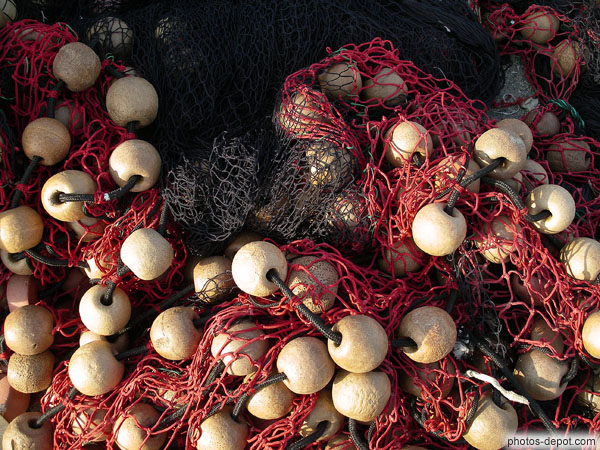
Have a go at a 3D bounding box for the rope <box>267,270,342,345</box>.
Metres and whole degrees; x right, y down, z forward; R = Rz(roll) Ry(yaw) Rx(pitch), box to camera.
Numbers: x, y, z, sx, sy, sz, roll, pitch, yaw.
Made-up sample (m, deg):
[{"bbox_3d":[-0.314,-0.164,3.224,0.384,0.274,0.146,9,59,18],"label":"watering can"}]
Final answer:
[{"bbox_3d":[0.004,0.146,1.138,0.021,0.017,0.187,-32,60,-30],"label":"rope"}]

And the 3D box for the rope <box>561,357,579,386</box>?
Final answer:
[{"bbox_3d":[0.504,0.274,1.200,0.026,0.026,0.068,13,54,10],"label":"rope"}]

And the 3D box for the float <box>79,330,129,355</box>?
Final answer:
[{"bbox_3d":[-0.433,0.265,1.420,0.110,0.105,0.110,0,45,0],"label":"float"}]

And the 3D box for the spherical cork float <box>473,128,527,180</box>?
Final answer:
[{"bbox_3d":[0.386,-0.137,1.233,0.100,0.097,0.100,0,53,0],"label":"spherical cork float"}]

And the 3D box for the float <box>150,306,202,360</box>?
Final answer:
[{"bbox_3d":[-0.243,0.214,1.263,0.103,0.105,0.105,0,42,0],"label":"float"}]

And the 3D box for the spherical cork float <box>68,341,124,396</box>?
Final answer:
[{"bbox_3d":[-0.365,0.258,1.151,0.100,0.097,0.100,0,53,0],"label":"spherical cork float"}]

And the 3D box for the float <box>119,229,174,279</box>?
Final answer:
[{"bbox_3d":[-0.311,0.060,1.310,0.108,0.106,0.108,0,45,0],"label":"float"}]

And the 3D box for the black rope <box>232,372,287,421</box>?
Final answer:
[{"bbox_3d":[-0.087,0.313,1.189,0.041,0.167,0.020,30,35,-25],"label":"black rope"}]

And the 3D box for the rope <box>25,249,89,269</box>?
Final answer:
[{"bbox_3d":[-0.530,0.079,1.387,0.150,0.019,0.031,15,44,4],"label":"rope"}]

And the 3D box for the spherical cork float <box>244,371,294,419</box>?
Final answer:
[{"bbox_3d":[-0.063,0.362,1.360,0.106,0.104,0.106,0,45,0],"label":"spherical cork float"}]

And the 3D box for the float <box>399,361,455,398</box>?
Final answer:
[{"bbox_3d":[0.236,0.271,1.188,0.100,0.097,0.100,0,53,0],"label":"float"}]

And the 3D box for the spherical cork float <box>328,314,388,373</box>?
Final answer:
[{"bbox_3d":[0.101,0.206,1.109,0.102,0.099,0.102,0,53,0],"label":"spherical cork float"}]

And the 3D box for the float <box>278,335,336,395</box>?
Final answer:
[{"bbox_3d":[0.011,0.245,1.117,0.100,0.097,0.100,0,53,0],"label":"float"}]

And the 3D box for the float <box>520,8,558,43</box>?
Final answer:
[{"bbox_3d":[0.645,-0.530,1.720,0.105,0.098,0.102,0,45,0],"label":"float"}]

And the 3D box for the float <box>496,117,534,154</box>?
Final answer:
[{"bbox_3d":[0.516,-0.208,1.542,0.095,0.092,0.095,0,53,0],"label":"float"}]

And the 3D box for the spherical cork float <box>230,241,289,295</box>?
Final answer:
[{"bbox_3d":[-0.079,0.087,1.260,0.110,0.108,0.110,0,45,0],"label":"spherical cork float"}]

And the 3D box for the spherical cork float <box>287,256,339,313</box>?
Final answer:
[{"bbox_3d":[0.025,0.112,1.199,0.100,0.097,0.100,0,53,0],"label":"spherical cork float"}]

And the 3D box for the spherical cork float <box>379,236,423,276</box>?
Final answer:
[{"bbox_3d":[0.247,0.079,1.560,0.104,0.104,0.104,0,45,0],"label":"spherical cork float"}]

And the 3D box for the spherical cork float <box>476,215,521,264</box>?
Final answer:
[{"bbox_3d":[0.428,0.032,1.380,0.102,0.104,0.102,0,42,0],"label":"spherical cork float"}]

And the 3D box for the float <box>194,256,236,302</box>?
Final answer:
[{"bbox_3d":[-0.180,0.118,1.390,0.100,0.100,0.100,0,42,0],"label":"float"}]

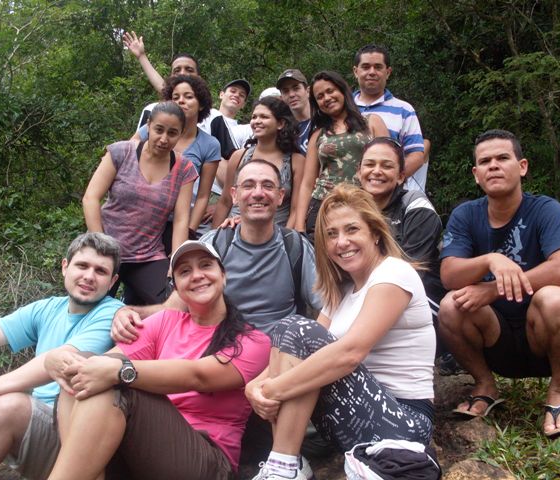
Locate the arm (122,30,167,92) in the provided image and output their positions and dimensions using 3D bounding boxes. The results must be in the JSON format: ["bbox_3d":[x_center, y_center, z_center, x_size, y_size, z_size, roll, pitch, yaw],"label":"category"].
[{"bbox_3d":[-0.764,-1.012,4.050,0.140,0.450,0.130,-35,3,-6],"label":"arm"}]

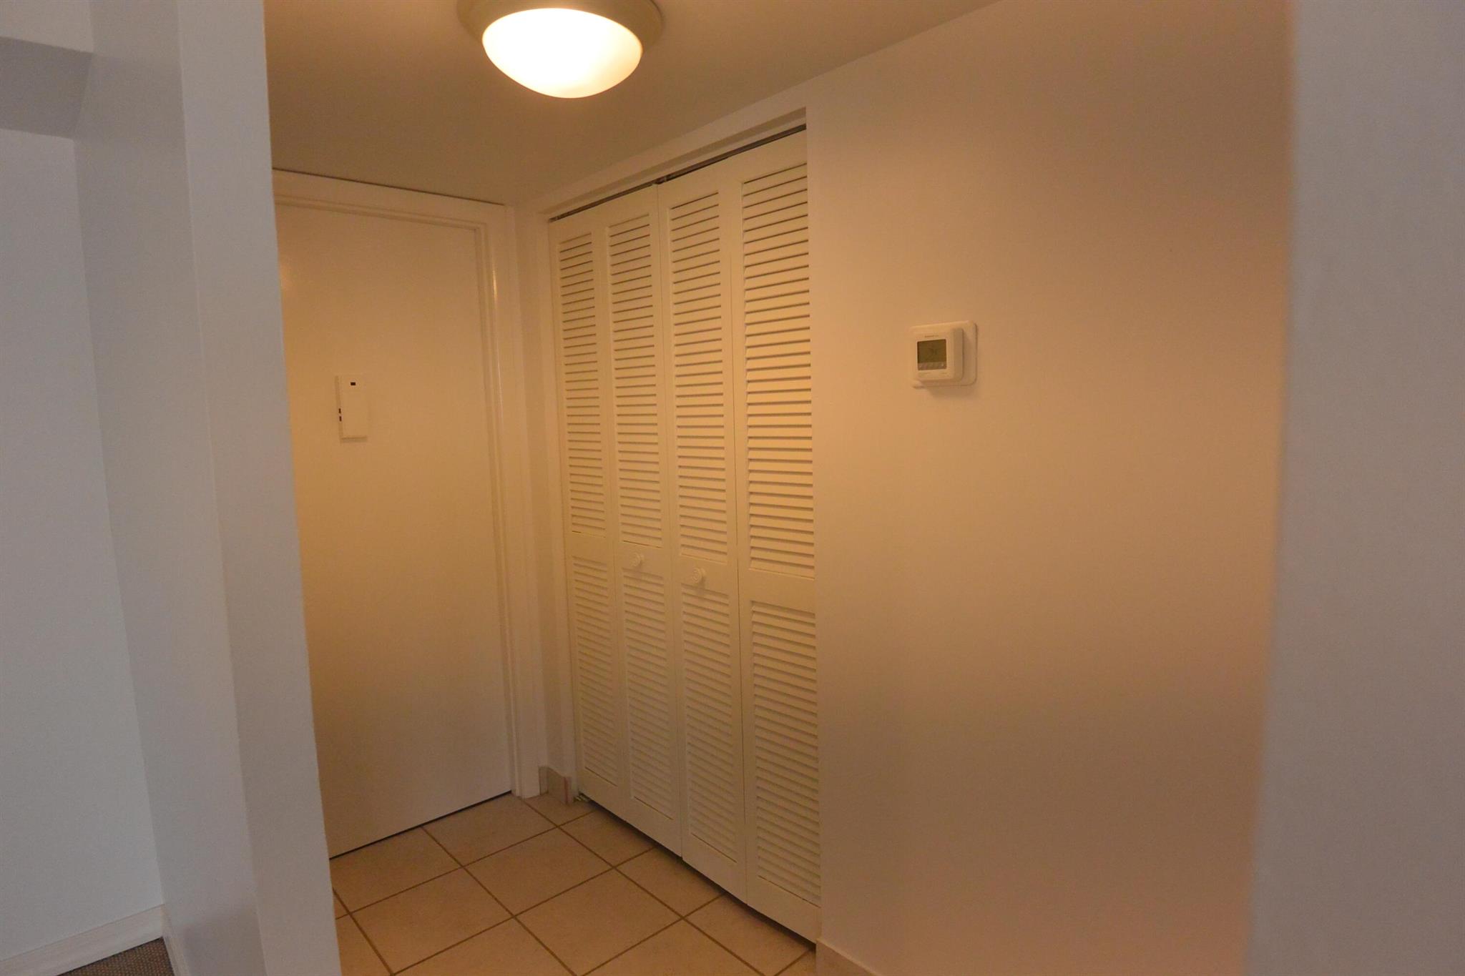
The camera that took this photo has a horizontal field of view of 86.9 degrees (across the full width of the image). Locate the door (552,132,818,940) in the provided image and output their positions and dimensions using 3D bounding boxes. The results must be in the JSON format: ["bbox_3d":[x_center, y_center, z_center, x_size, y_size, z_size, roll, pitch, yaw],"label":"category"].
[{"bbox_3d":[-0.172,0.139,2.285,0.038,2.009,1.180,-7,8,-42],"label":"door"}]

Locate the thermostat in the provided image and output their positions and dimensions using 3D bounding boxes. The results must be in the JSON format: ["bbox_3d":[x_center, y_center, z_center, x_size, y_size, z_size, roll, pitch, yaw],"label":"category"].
[{"bbox_3d":[0.402,-0.260,1.507,0.030,0.121,0.149,-7,8,-42],"label":"thermostat"}]

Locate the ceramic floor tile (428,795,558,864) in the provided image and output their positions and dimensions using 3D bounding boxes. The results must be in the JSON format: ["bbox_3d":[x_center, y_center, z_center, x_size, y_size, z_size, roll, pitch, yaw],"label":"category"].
[{"bbox_3d":[-0.831,1.170,2.656,0.328,0.010,0.328,-7,8,-42],"label":"ceramic floor tile"}]

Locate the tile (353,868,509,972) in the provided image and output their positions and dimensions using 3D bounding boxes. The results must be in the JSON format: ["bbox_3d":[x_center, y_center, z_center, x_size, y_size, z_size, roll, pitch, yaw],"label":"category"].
[{"bbox_3d":[-0.851,1.219,2.192,0.328,0.010,0.328,-7,8,-42],"label":"tile"}]

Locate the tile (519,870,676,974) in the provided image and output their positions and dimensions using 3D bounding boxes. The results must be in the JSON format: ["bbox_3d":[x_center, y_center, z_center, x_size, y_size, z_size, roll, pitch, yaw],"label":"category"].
[{"bbox_3d":[-0.374,1.209,2.167,0.328,0.010,0.328,-7,8,-42],"label":"tile"}]

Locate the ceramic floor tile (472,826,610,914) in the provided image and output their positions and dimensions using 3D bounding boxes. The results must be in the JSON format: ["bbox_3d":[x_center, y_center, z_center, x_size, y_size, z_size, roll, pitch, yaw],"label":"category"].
[{"bbox_3d":[-0.604,1.190,2.409,0.328,0.010,0.328,-7,8,-42],"label":"ceramic floor tile"}]

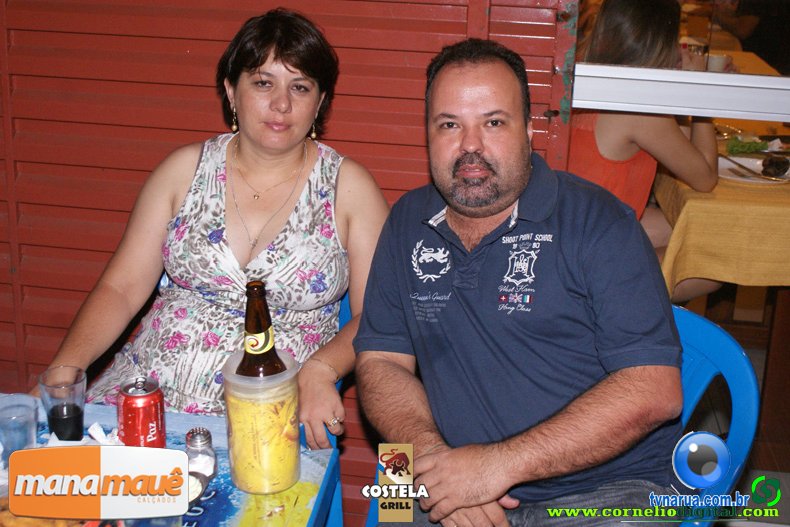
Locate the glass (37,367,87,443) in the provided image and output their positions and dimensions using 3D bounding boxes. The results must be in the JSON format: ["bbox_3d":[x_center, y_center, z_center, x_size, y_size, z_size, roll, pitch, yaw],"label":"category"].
[{"bbox_3d":[-0.500,0.218,1.496,0.068,0.102,0.068,1,18,0],"label":"glass"}]

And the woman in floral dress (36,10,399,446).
[{"bbox_3d":[-0.286,0.244,1.626,0.580,1.280,0.680,4,17,4],"label":"woman in floral dress"}]

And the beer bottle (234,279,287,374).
[{"bbox_3d":[-0.186,0.164,1.367,0.075,0.287,0.075,0,19,0],"label":"beer bottle"}]

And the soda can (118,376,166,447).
[{"bbox_3d":[-0.364,0.232,1.418,0.066,0.122,0.066,2,17,-1],"label":"soda can"}]

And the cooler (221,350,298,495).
[{"bbox_3d":[-0.184,0.223,1.388,0.105,0.175,0.105,1,18,0],"label":"cooler"}]

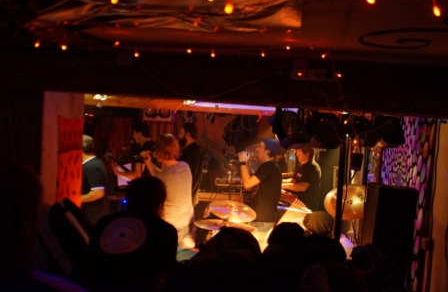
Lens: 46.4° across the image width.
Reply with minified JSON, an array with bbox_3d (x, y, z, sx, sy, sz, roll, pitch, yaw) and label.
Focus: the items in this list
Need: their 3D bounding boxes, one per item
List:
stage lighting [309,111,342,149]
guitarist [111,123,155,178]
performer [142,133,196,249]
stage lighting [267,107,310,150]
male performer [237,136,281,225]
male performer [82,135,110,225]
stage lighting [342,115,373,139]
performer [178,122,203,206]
[{"bbox_3d":[0.770,-0.119,4.000,0.230,0.250,0.260,1,-23,-22],"label":"stage lighting"},{"bbox_3d":[-1.128,0.564,6.748,0.560,1.760,0.520,2,3,9],"label":"guitarist"},{"bbox_3d":[-0.552,0.737,5.548,0.500,1.740,0.500,4,4,37],"label":"performer"},{"bbox_3d":[0.495,-0.132,3.950,0.260,0.270,0.270,1,-23,-22],"label":"stage lighting"},{"bbox_3d":[0.420,0.786,5.847,0.500,1.720,0.500,2,3,3],"label":"male performer"},{"bbox_3d":[-1.590,0.725,6.197,0.480,1.700,0.520,2,3,6],"label":"male performer"},{"bbox_3d":[1.048,-0.145,4.100,0.220,0.230,0.250,1,-23,-22],"label":"stage lighting"},{"bbox_3d":[-0.468,0.586,6.849,0.420,1.800,0.500,3,3,15],"label":"performer"}]

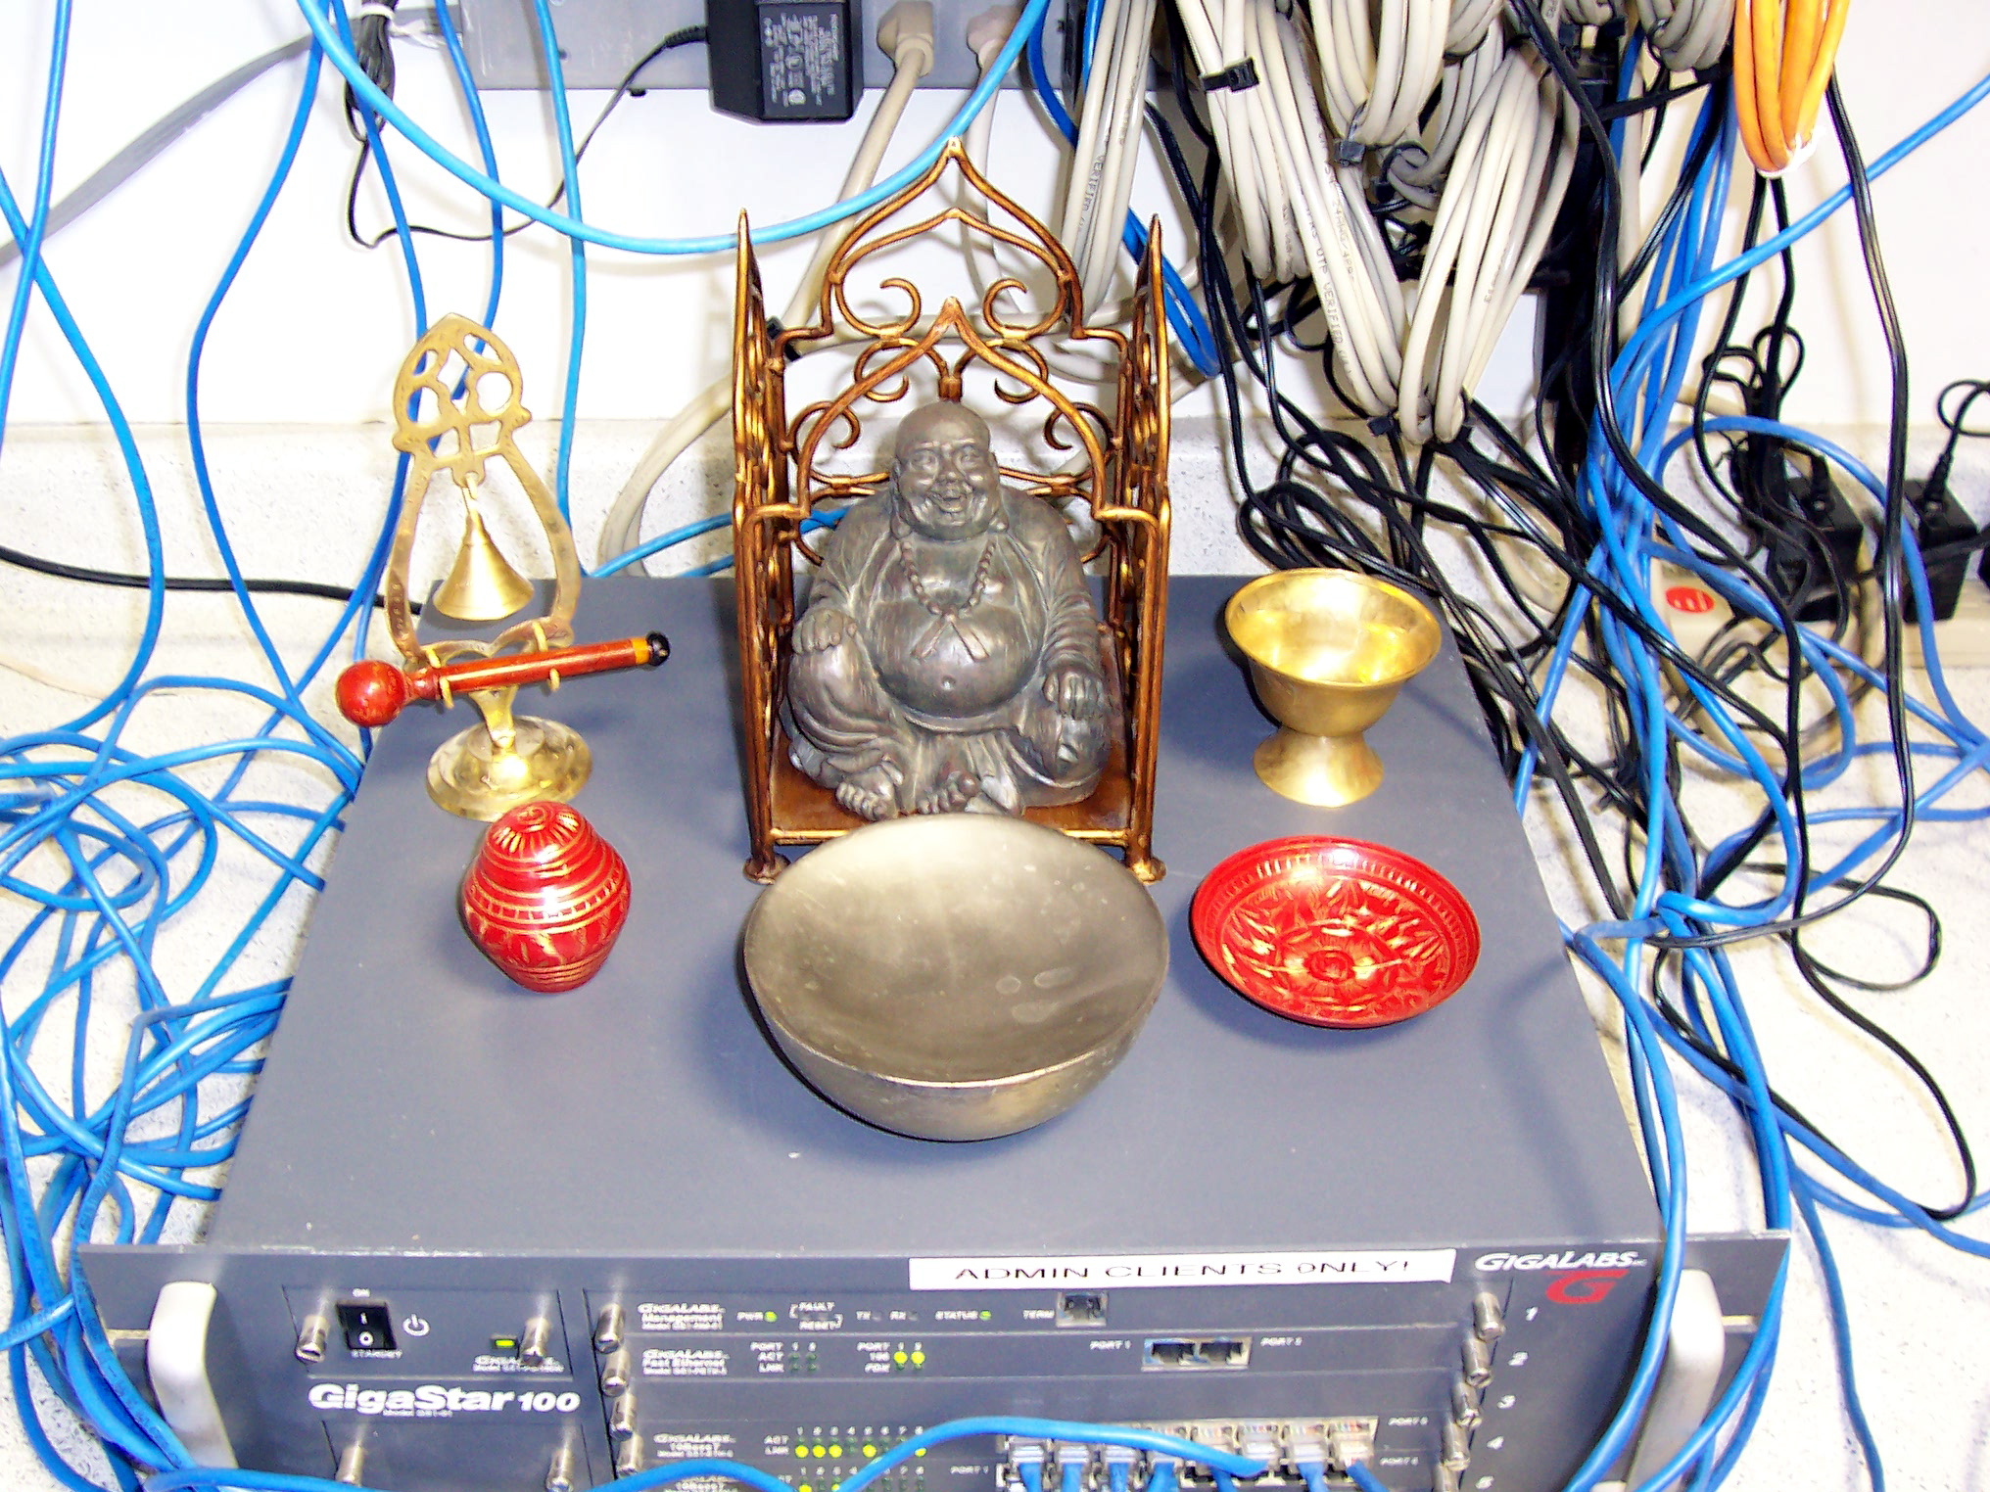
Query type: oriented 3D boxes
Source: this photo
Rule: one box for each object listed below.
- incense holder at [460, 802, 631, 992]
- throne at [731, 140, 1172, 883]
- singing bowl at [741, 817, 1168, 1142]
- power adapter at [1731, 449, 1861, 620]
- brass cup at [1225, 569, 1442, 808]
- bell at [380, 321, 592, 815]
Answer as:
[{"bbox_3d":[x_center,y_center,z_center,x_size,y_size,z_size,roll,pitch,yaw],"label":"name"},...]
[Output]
[{"bbox_3d":[-0.142,0.046,0.676,0.053,0.058,0.053,0,37,-1],"label":"incense holder"},{"bbox_3d":[-0.014,-0.078,0.712,0.142,0.214,0.136,0,37,-1],"label":"throne"},{"bbox_3d":[-0.012,0.076,0.643,0.124,0.053,0.124,0,37,-1],"label":"singing bowl"},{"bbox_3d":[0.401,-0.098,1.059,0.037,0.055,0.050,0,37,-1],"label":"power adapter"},{"bbox_3d":[0.118,-0.017,0.760,0.073,0.062,0.073,1,37,0],"label":"brass cup"},{"bbox_3d":[-0.174,-0.061,0.714,0.069,0.182,0.059,-10,39,-13],"label":"bell"}]

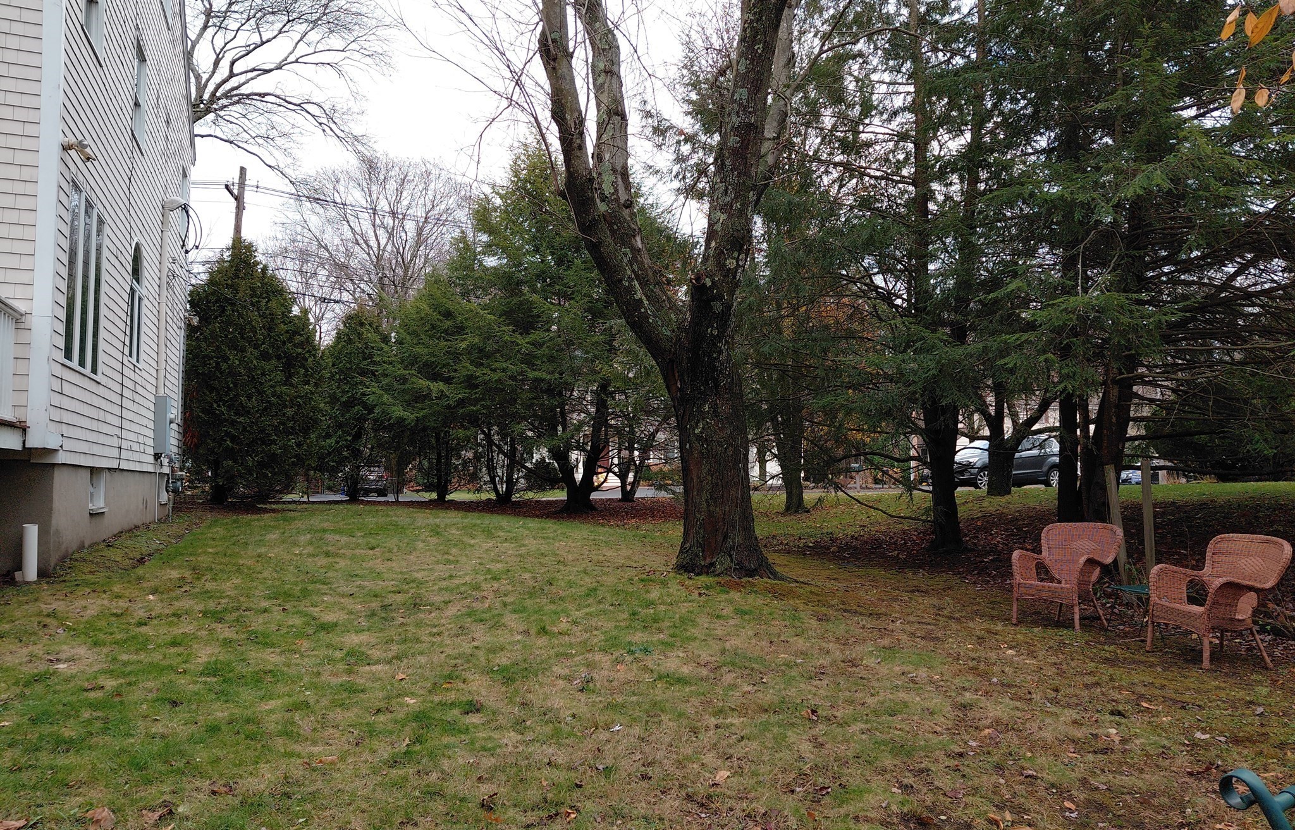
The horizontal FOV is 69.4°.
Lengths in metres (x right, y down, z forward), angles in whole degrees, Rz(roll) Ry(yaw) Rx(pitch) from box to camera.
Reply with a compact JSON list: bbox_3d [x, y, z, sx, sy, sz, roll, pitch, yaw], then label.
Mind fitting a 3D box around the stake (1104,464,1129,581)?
[{"bbox_3d":[4.634,1.151,9.199,0.090,1.322,0.060,-8,-5,24],"label":"stake"}]

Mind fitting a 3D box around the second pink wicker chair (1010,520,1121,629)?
[{"bbox_3d":[3.713,1.418,8.346,0.640,0.900,0.770,2,-5,-32],"label":"second pink wicker chair"}]

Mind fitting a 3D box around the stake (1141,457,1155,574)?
[{"bbox_3d":[4.939,1.111,9.200,0.090,1.355,0.060,-3,-5,25],"label":"stake"}]

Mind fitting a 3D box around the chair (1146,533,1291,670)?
[{"bbox_3d":[4.054,1.306,6.724,0.640,0.900,0.770,1,-4,-10],"label":"chair"}]

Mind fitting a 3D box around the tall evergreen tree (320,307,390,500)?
[{"bbox_3d":[-6.489,-0.254,20.862,1.900,4.349,1.900,0,-4,0],"label":"tall evergreen tree"}]

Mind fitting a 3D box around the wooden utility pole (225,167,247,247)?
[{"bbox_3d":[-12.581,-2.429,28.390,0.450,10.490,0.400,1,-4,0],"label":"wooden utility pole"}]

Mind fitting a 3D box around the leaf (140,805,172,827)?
[{"bbox_3d":[-1.654,1.351,3.150,0.105,0.035,0.090,2,-5,-29],"label":"leaf"}]

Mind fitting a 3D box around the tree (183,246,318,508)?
[{"bbox_3d":[-8.309,-0.935,19.707,2.850,5.578,2.800,0,-4,0],"label":"tree"}]

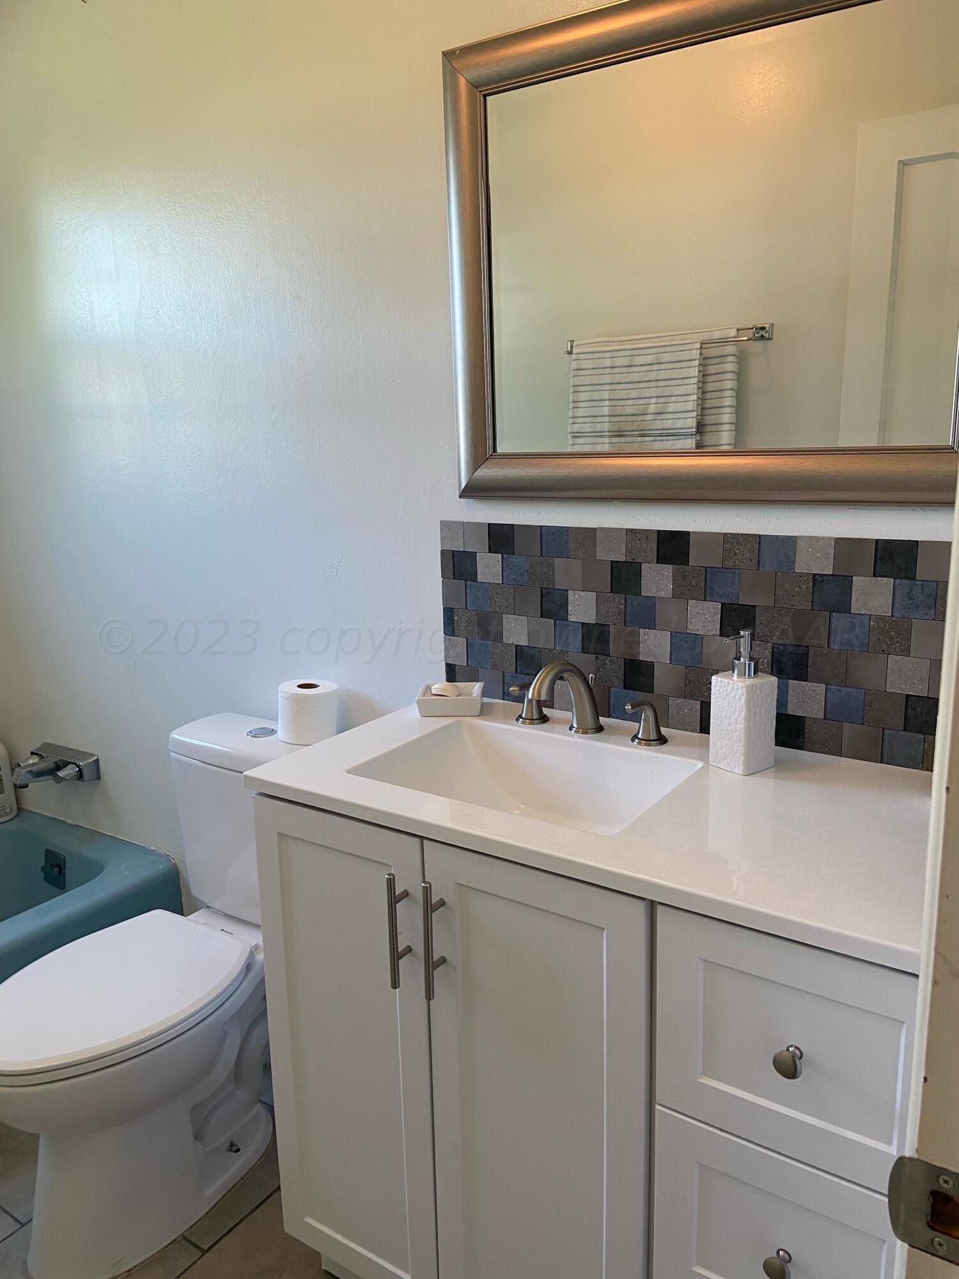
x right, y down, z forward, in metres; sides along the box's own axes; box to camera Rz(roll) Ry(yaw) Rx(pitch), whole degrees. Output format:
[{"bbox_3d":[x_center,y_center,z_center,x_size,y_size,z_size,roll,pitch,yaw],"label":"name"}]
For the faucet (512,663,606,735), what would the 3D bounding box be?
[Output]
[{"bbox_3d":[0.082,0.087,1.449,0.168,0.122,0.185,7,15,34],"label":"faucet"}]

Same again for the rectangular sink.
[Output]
[{"bbox_3d":[0.064,0.246,1.341,0.420,0.140,0.280,7,15,34],"label":"rectangular sink"}]

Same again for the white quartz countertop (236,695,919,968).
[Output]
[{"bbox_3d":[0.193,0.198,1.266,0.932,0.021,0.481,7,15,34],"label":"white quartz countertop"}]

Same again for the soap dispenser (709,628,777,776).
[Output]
[{"bbox_3d":[0.366,0.082,1.335,0.070,0.194,0.067,-10,15,-32],"label":"soap dispenser"}]

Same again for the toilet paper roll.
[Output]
[{"bbox_3d":[-0.326,0.142,1.835,0.116,0.101,0.116,-2,13,0],"label":"toilet paper roll"}]

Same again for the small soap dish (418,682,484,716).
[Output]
[{"bbox_3d":[-0.046,0.101,1.603,0.106,0.036,0.095,-1,13,3],"label":"small soap dish"}]

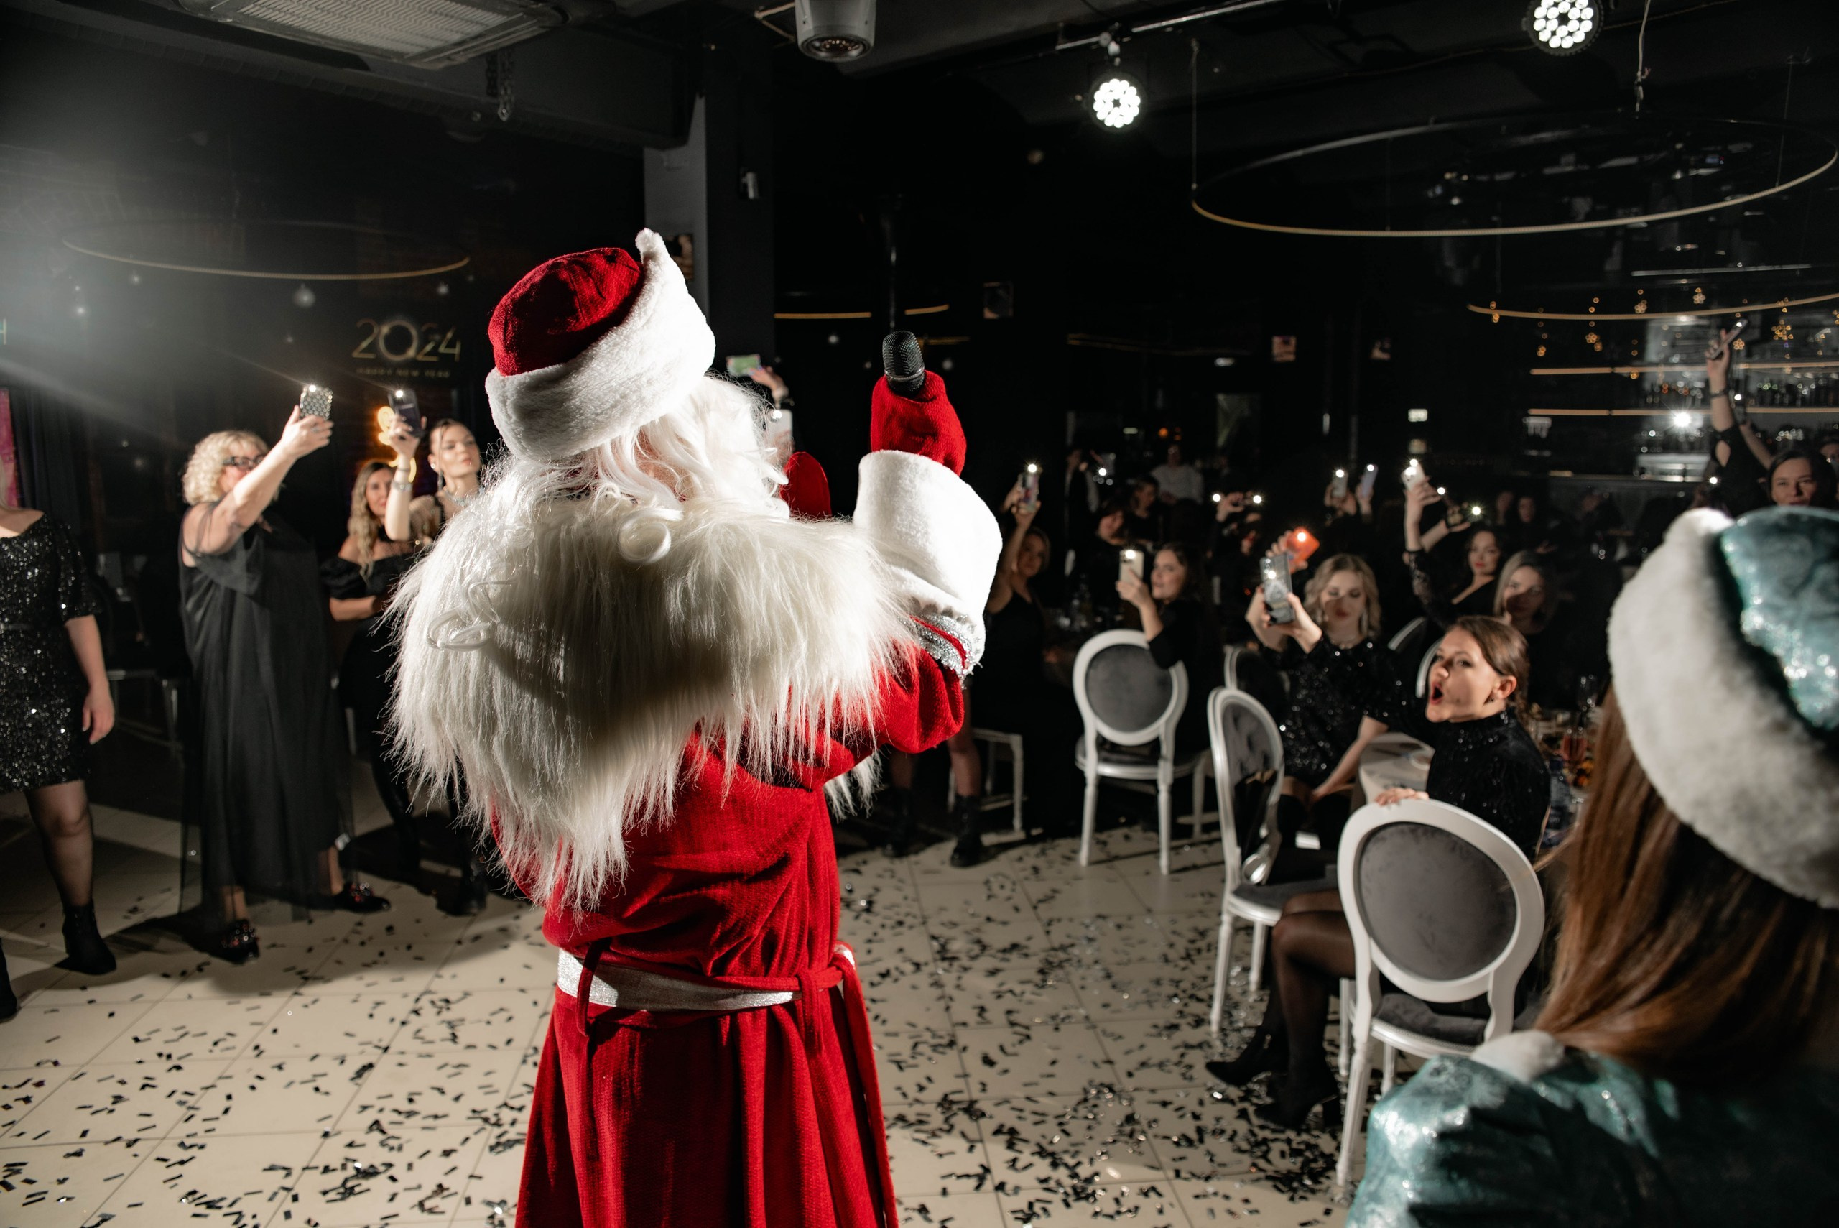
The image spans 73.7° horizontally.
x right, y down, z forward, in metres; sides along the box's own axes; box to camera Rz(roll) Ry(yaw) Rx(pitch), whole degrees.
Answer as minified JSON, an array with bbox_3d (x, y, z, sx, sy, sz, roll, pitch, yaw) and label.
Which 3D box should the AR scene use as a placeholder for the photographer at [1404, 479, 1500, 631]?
[{"bbox_3d":[2.432,0.169,5.527,0.580,1.500,0.650,4,9,29],"label":"photographer"}]

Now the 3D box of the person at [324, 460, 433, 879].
[{"bbox_3d":[-2.141,0.199,4.975,0.520,1.640,0.420,-5,9,-30],"label":"person"}]

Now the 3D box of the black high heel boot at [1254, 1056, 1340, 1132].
[{"bbox_3d":[0.950,1.179,3.075,0.220,0.180,0.090,1,8,9],"label":"black high heel boot"}]

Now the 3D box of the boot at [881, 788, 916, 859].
[{"bbox_3d":[-0.083,0.865,5.186,0.110,0.255,0.260,2,8,19],"label":"boot"}]

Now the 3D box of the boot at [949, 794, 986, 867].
[{"bbox_3d":[0.204,0.879,5.075,0.110,0.255,0.260,2,8,19],"label":"boot"}]

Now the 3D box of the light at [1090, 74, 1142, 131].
[{"bbox_3d":[0.733,-1.898,4.550,0.210,0.220,0.170,1,22,12],"label":"light"}]

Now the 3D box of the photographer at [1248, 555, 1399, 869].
[{"bbox_3d":[1.407,0.469,4.171,0.580,1.290,0.750,3,8,22],"label":"photographer"}]

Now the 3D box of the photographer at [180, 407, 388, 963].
[{"bbox_3d":[-2.261,0.200,4.362,0.650,1.800,0.560,5,9,32],"label":"photographer"}]

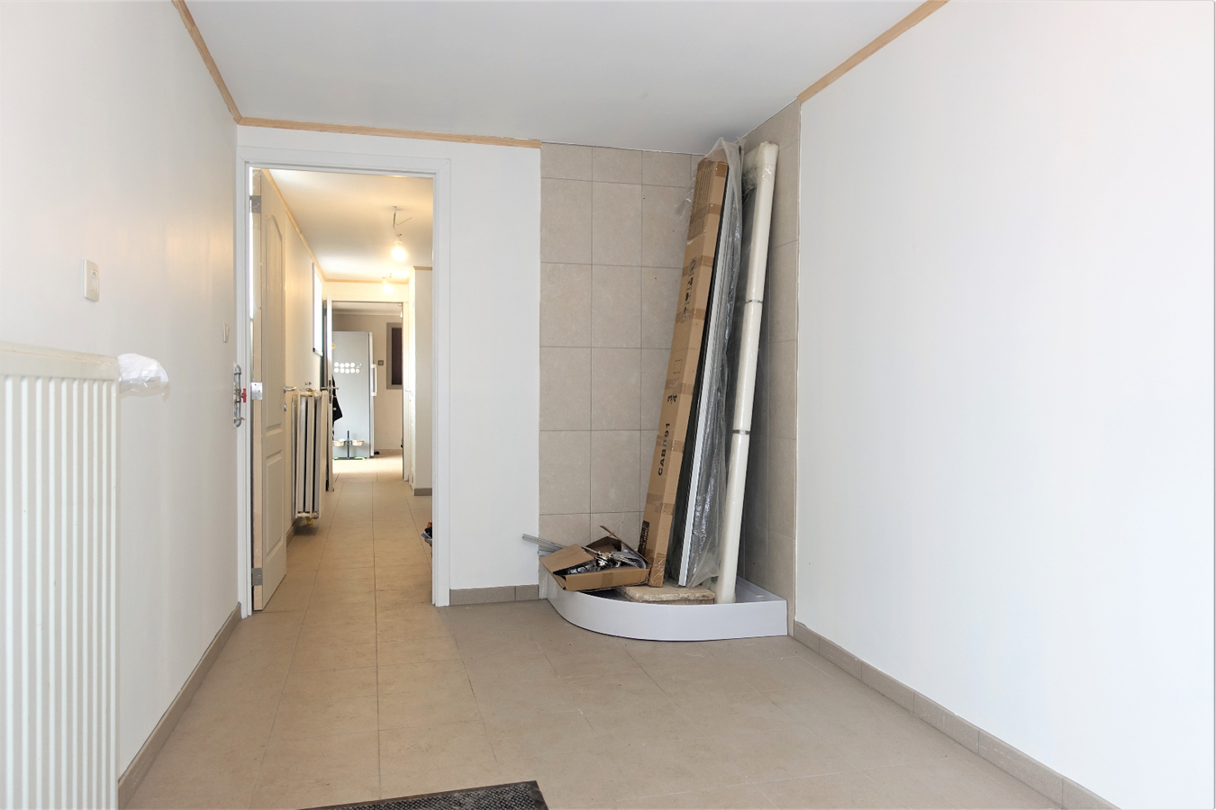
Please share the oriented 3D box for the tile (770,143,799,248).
[{"bbox_3d":[0.739,-0.869,3.376,0.010,0.405,0.253,0,1,-16],"label":"tile"}]

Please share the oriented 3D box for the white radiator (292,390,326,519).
[{"bbox_3d":[-2.268,0.345,6.211,0.170,0.880,0.960,0,1,-16],"label":"white radiator"}]

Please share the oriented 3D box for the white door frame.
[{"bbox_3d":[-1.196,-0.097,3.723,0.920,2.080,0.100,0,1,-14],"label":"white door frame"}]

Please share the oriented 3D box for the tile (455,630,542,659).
[{"bbox_3d":[-0.425,0.937,3.149,0.301,0.010,0.286,0,1,-16],"label":"tile"}]

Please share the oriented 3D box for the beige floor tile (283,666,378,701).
[{"bbox_3d":[-0.930,0.947,2.727,0.303,0.012,0.288,0,1,-16],"label":"beige floor tile"}]

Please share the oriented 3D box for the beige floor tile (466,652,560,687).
[{"bbox_3d":[-0.359,0.967,2.959,0.302,0.010,0.300,0,1,-15],"label":"beige floor tile"}]

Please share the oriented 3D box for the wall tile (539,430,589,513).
[{"bbox_3d":[-0.204,0.328,3.939,0.253,0.405,0.010,0,1,-16],"label":"wall tile"}]

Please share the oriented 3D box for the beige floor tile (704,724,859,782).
[{"bbox_3d":[0.484,0.982,2.278,0.302,0.010,0.302,0,1,-16],"label":"beige floor tile"}]

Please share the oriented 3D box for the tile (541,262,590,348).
[{"bbox_3d":[-0.202,-0.478,3.919,0.250,0.400,0.010,0,1,-14],"label":"tile"}]

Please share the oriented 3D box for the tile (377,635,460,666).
[{"bbox_3d":[-0.737,0.961,3.152,0.302,0.010,0.300,0,1,-15],"label":"tile"}]

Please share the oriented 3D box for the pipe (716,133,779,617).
[{"bbox_3d":[0.586,-0.118,3.400,0.075,1.962,0.075,5,0,-16],"label":"pipe"}]

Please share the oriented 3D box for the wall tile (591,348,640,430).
[{"bbox_3d":[0.041,-0.074,3.946,0.253,0.400,0.010,0,1,-16],"label":"wall tile"}]

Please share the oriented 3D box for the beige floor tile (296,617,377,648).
[{"bbox_3d":[-1.114,0.954,3.346,0.302,0.010,0.300,0,1,-15],"label":"beige floor tile"}]

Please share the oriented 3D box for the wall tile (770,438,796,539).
[{"bbox_3d":[0.733,0.344,3.400,0.010,0.405,0.253,0,1,-16],"label":"wall tile"}]

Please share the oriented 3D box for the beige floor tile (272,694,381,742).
[{"bbox_3d":[-0.850,0.952,2.451,0.303,0.012,0.288,0,1,-16],"label":"beige floor tile"}]

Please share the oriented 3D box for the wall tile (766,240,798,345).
[{"bbox_3d":[0.733,-0.462,3.362,0.010,0.400,0.227,0,1,-16],"label":"wall tile"}]

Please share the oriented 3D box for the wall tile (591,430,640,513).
[{"bbox_3d":[0.038,0.325,3.952,0.253,0.400,0.010,0,1,-16],"label":"wall tile"}]

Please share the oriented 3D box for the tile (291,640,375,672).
[{"bbox_3d":[-1.031,0.959,3.060,0.302,0.010,0.302,0,1,-16],"label":"tile"}]

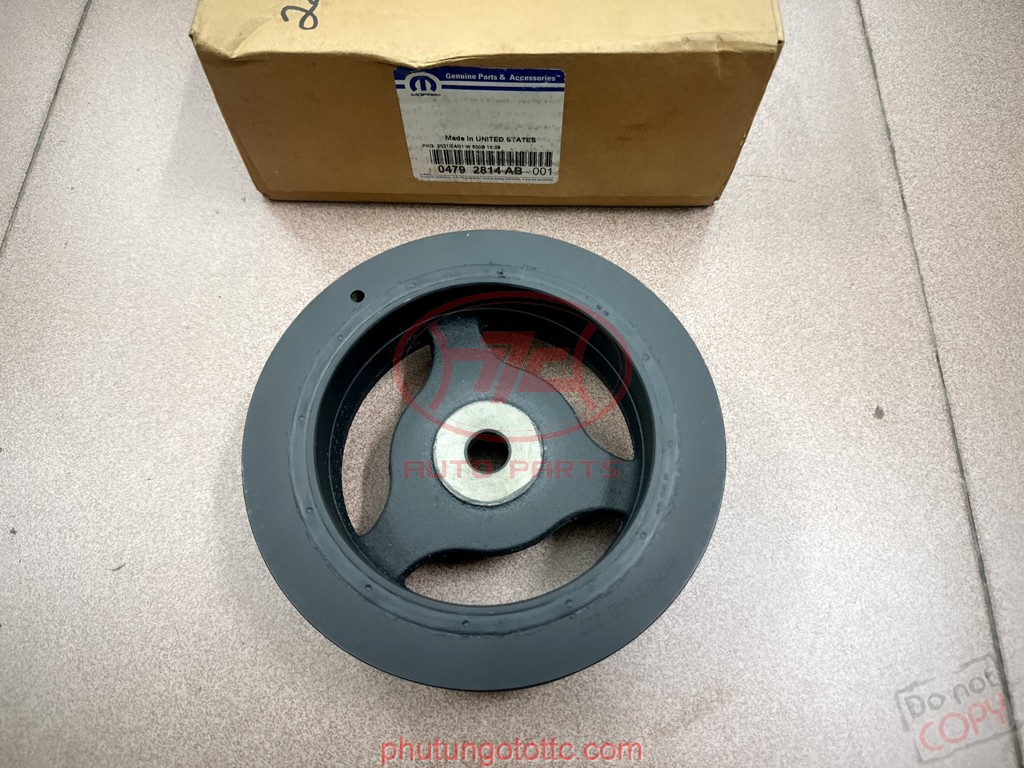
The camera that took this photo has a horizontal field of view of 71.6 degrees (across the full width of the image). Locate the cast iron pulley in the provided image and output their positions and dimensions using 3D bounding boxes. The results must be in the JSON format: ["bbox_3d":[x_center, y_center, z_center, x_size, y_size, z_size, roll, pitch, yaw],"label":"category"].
[{"bbox_3d":[-0.009,0.024,0.262,0.164,0.043,0.164,0,67,0],"label":"cast iron pulley"}]

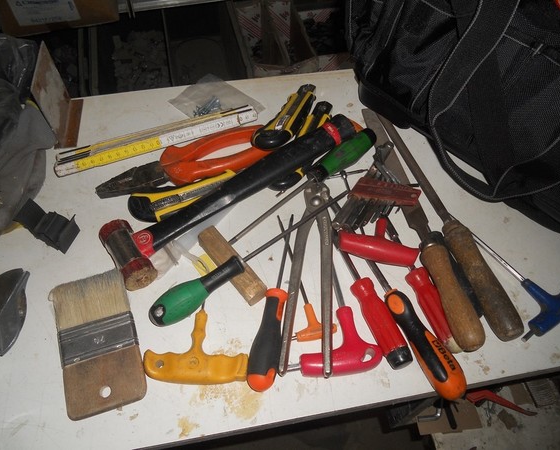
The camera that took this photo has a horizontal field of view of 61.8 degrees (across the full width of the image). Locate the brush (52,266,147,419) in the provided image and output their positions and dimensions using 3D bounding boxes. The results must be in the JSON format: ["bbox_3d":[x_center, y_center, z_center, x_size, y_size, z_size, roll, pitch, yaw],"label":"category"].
[{"bbox_3d":[-0.164,0.103,0.419,0.065,0.017,0.128,-17,58,-12],"label":"brush"}]

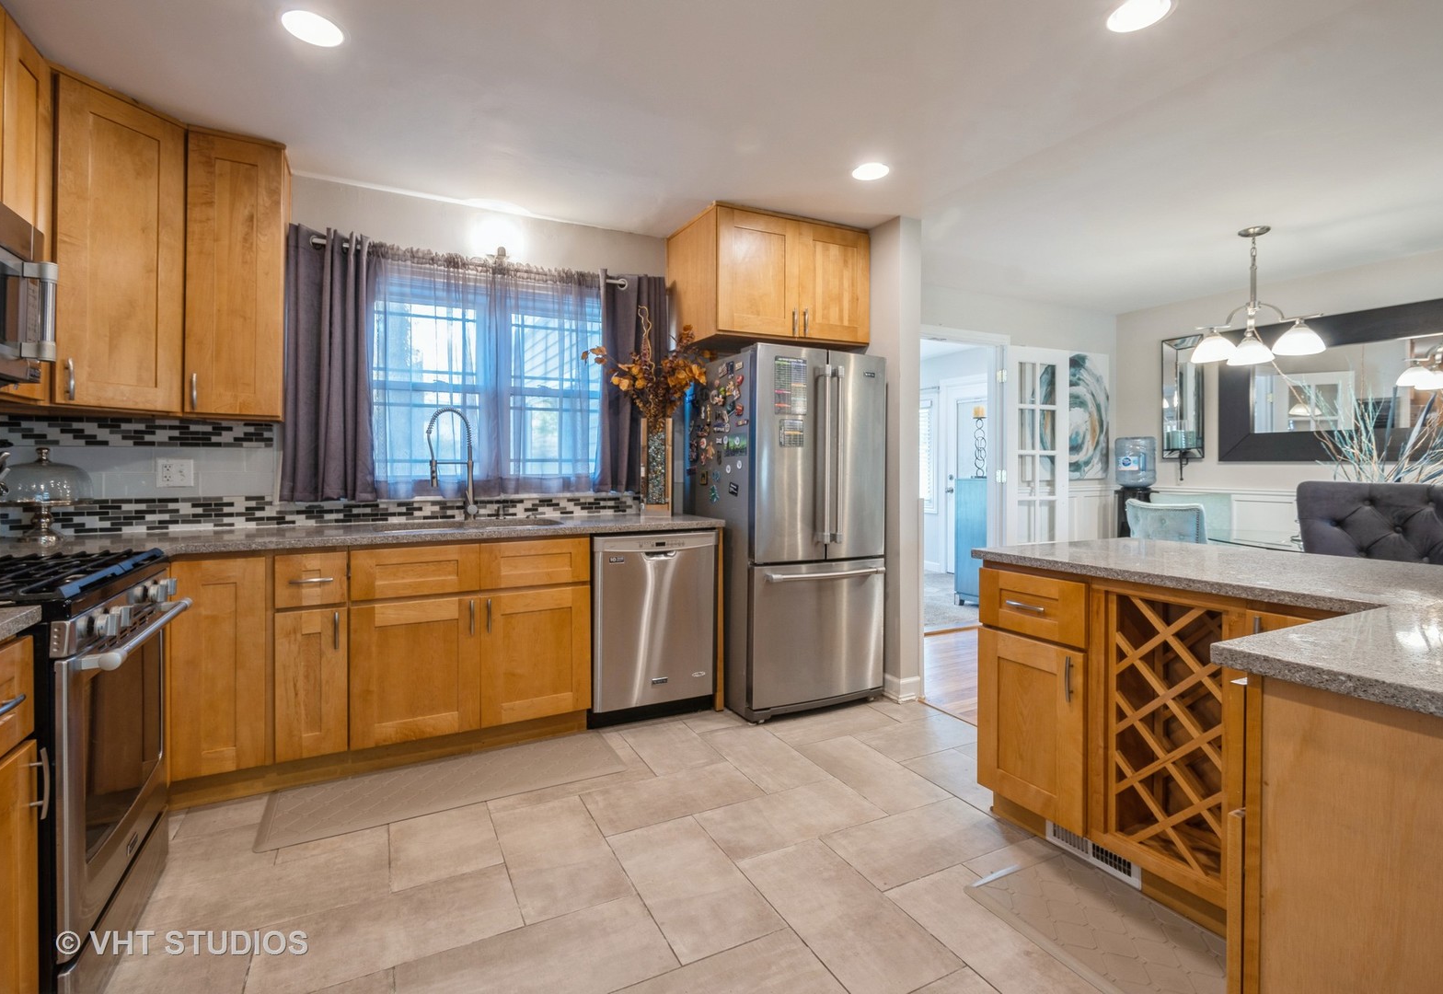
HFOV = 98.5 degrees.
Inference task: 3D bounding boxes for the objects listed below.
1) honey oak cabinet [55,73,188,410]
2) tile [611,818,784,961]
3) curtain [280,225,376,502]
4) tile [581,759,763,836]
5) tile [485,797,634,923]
[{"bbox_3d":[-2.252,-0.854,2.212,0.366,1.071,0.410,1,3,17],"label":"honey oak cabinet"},{"bbox_3d":[-0.098,1.124,1.836,0.313,0.012,0.587,-1,3,-29],"label":"tile"},{"bbox_3d":[-1.754,-0.587,2.786,0.383,1.192,0.096,-1,3,-29],"label":"curtain"},{"bbox_3d":[-0.158,1.056,2.184,0.581,0.010,0.289,-1,1,-26],"label":"tile"},{"bbox_3d":[-0.520,1.117,1.964,0.313,0.012,0.587,-1,3,-29],"label":"tile"}]

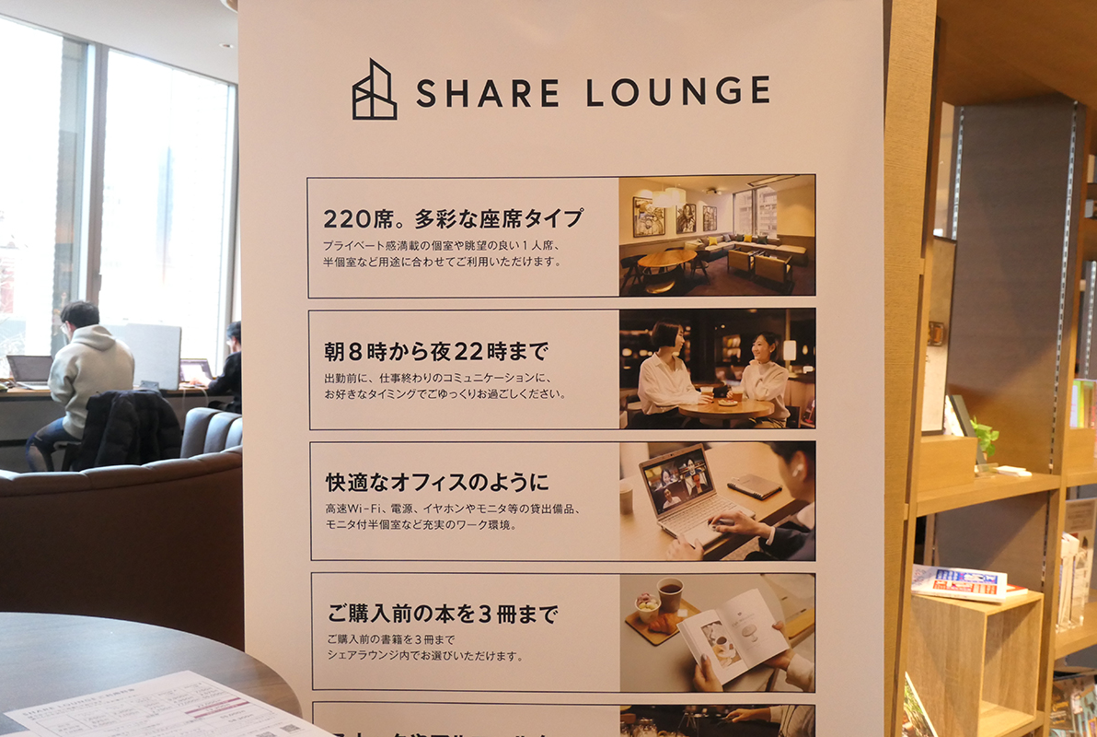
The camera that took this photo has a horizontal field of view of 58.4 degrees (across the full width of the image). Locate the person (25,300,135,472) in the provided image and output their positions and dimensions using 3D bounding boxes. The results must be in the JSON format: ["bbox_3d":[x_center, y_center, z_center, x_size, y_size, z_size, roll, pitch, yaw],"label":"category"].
[{"bbox_3d":[-3.044,0.221,6.364,0.660,1.324,0.520,4,2,34],"label":"person"}]

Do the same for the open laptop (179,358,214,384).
[{"bbox_3d":[-2.810,0.017,7.799,0.012,0.198,0.299,-28,-16,31],"label":"open laptop"}]

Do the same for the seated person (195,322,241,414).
[{"bbox_3d":[-2.351,0.260,7.464,0.680,1.251,0.510,4,2,34],"label":"seated person"}]

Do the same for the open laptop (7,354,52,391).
[{"bbox_3d":[-3.379,0.031,6.566,0.337,0.215,0.309,4,2,33],"label":"open laptop"}]

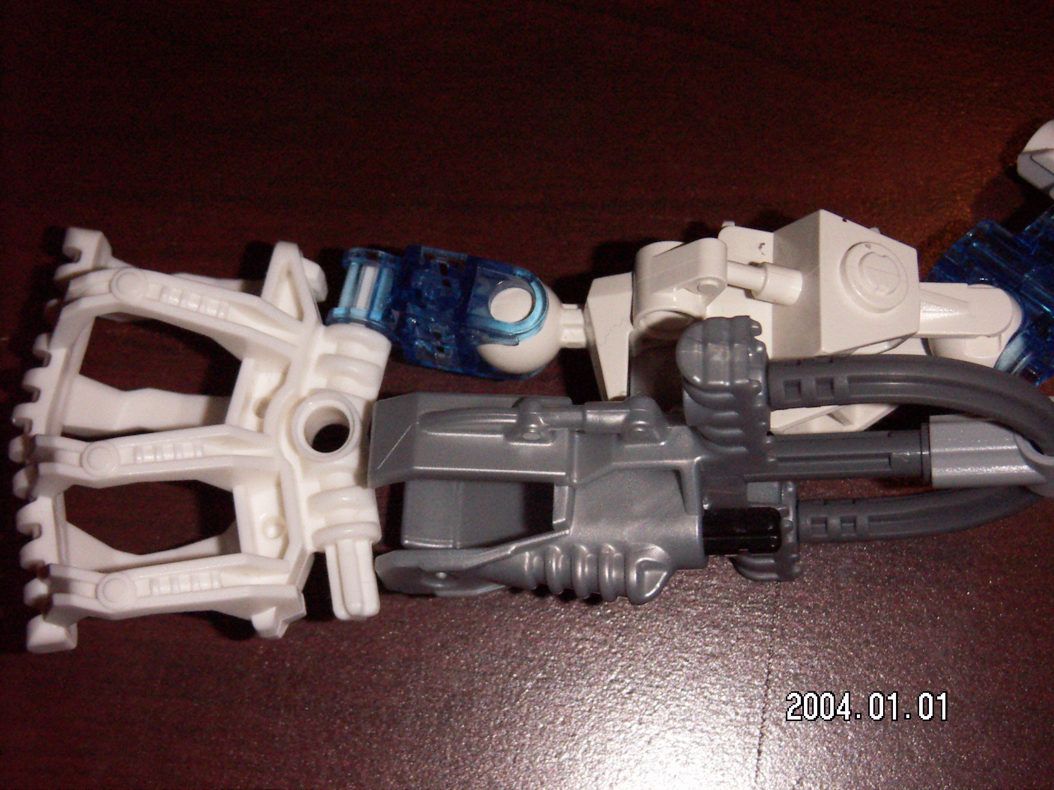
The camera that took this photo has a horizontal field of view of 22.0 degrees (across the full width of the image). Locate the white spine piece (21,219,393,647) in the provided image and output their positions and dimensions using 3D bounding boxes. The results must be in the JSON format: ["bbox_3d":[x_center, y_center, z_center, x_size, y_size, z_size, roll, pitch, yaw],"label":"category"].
[{"bbox_3d":[-0.035,0.004,0.288,0.040,0.019,0.047,1,74,2],"label":"white spine piece"}]

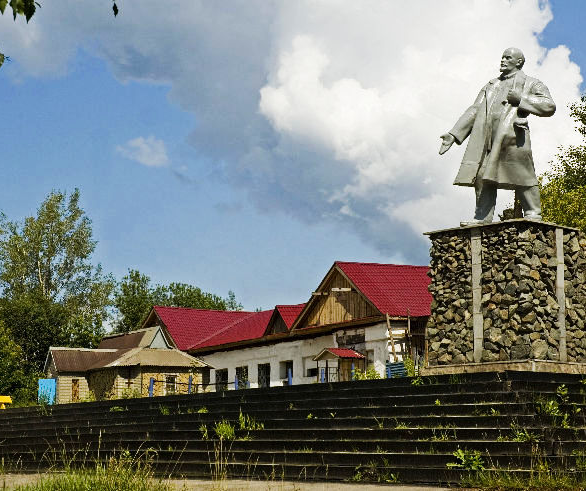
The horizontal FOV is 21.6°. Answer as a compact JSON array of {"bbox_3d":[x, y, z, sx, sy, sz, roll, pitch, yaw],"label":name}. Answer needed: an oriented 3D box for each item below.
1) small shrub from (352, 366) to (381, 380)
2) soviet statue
[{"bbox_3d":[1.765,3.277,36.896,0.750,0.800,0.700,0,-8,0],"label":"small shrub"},{"bbox_3d":[2.985,-1.526,22.211,1.500,2.680,1.050,-6,-10,38],"label":"soviet statue"}]

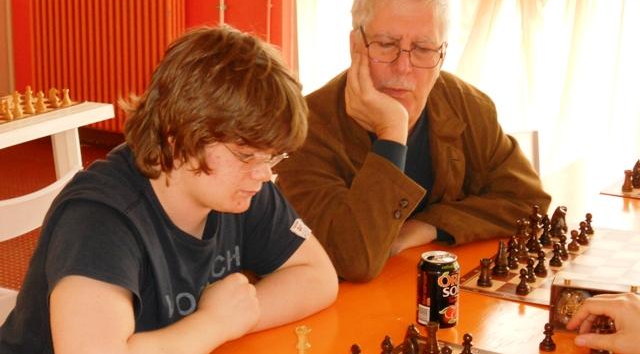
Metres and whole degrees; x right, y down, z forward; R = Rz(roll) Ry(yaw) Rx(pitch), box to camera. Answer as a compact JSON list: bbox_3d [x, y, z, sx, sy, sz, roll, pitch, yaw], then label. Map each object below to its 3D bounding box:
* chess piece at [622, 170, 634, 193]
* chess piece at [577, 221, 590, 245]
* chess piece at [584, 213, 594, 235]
[{"bbox_3d":[0.684,0.010,2.667,0.025,0.049,0.025,9,16,29],"label":"chess piece"},{"bbox_3d":[0.509,0.107,2.320,0.024,0.044,0.024,9,17,29],"label":"chess piece"},{"bbox_3d":[0.525,0.092,2.346,0.025,0.044,0.025,9,16,29],"label":"chess piece"}]

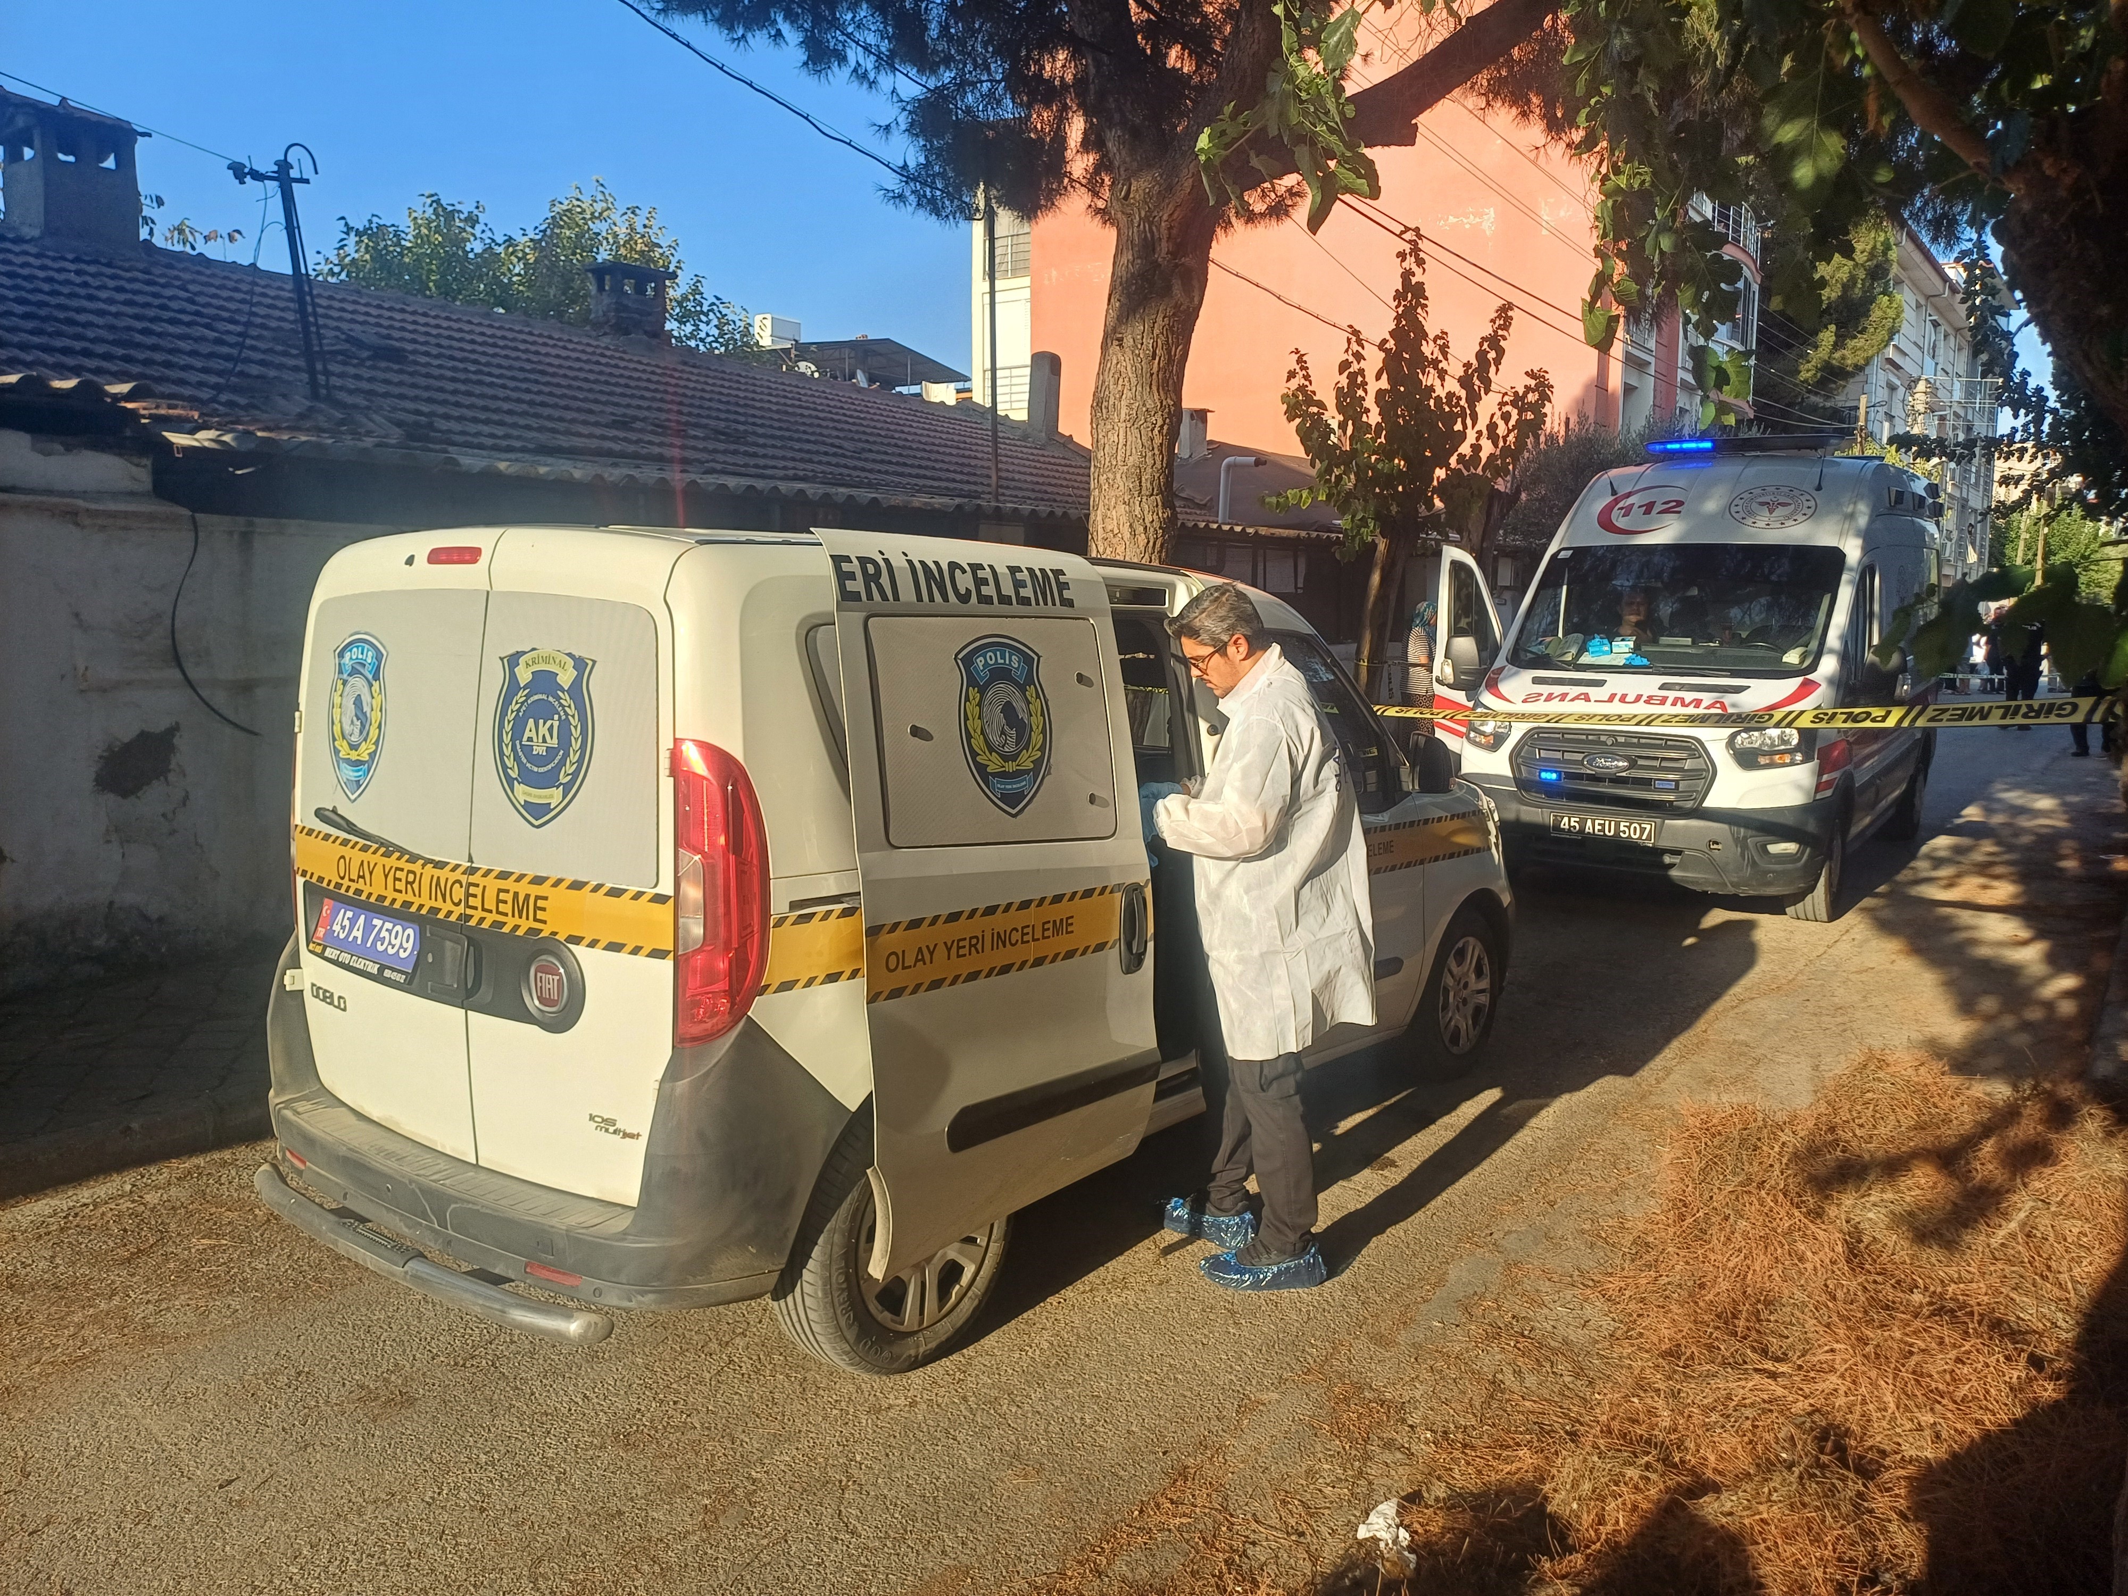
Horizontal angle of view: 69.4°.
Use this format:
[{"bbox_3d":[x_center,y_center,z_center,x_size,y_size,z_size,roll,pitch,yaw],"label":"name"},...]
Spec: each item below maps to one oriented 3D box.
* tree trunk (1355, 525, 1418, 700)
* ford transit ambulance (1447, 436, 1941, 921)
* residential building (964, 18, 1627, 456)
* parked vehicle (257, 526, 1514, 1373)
[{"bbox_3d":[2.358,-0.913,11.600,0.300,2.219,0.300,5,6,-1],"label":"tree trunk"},{"bbox_3d":[4.550,-0.941,10.460,2.180,2.760,5.980,6,9,35],"label":"ford transit ambulance"},{"bbox_3d":[7.391,-9.814,34.670,14.100,14.500,12.500,6,9,37],"label":"residential building"},{"bbox_3d":[-0.040,0.144,4.870,1.900,1.850,4.390,6,9,38],"label":"parked vehicle"}]

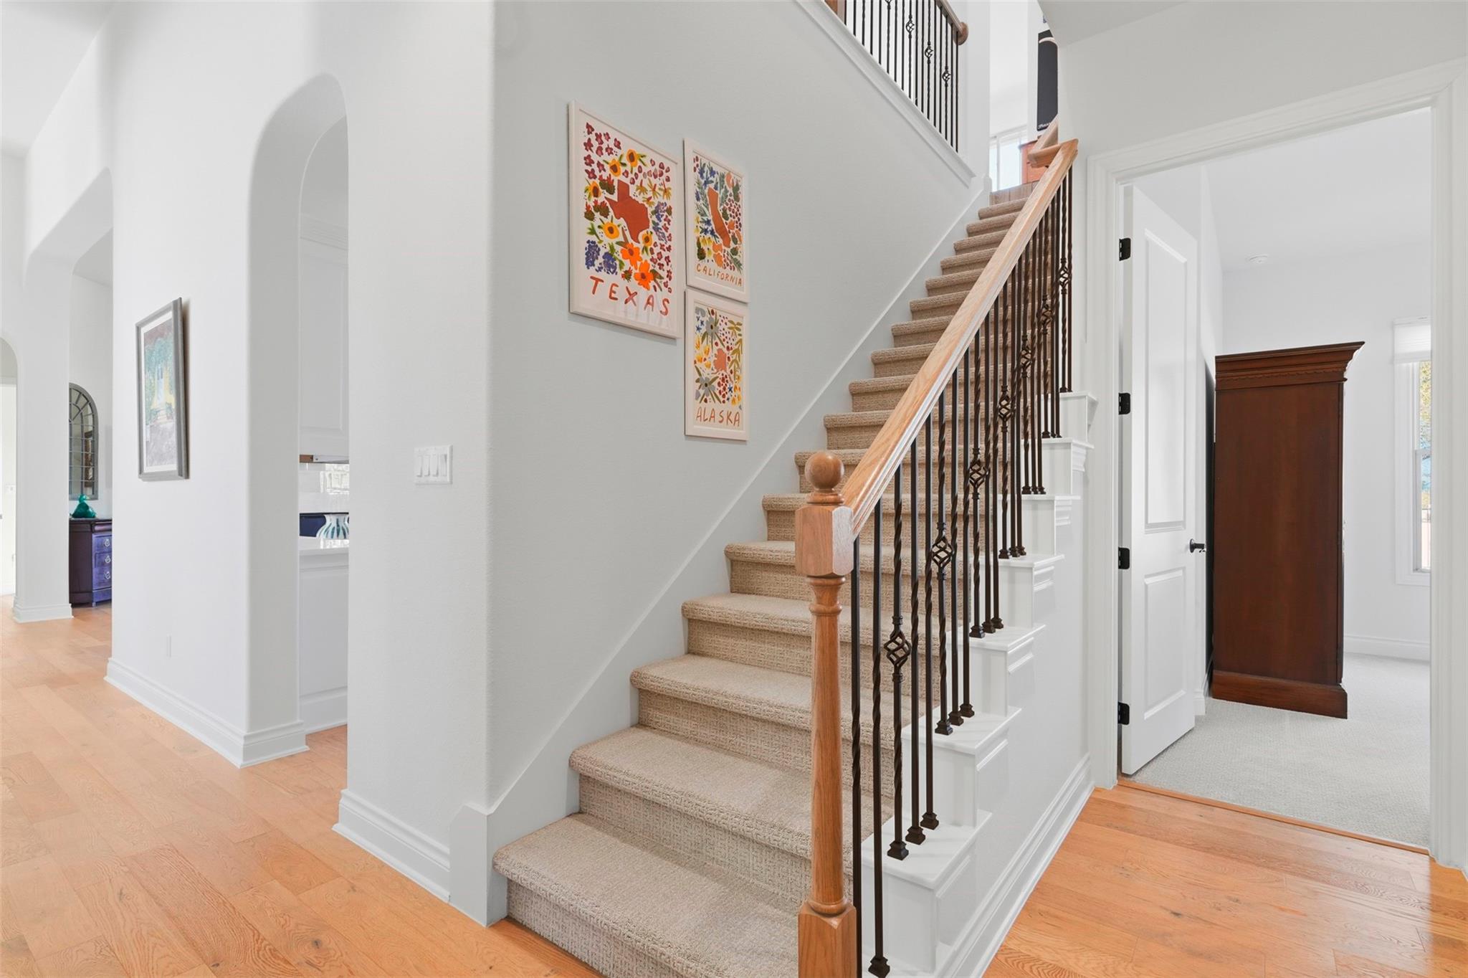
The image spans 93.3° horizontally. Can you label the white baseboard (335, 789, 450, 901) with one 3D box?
[{"bbox_3d":[-1.075,1.098,2.163,0.712,0.134,0.024,0,0,37],"label":"white baseboard"}]

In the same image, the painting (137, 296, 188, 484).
[{"bbox_3d":[-2.894,-0.484,3.506,0.785,0.850,0.028,0,1,37],"label":"painting"}]

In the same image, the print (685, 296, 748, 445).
[{"bbox_3d":[-0.060,-0.452,2.617,0.025,0.518,0.350,0,0,38],"label":"print"}]

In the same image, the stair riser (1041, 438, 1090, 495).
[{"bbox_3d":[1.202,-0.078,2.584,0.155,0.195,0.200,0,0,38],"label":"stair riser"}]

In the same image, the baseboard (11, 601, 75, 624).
[{"bbox_3d":[-6.191,1.096,6.220,0.360,0.128,0.335,0,0,38],"label":"baseboard"}]

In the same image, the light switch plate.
[{"bbox_3d":[-0.890,-0.070,2.036,0.200,0.112,0.010,0,0,37],"label":"light switch plate"}]

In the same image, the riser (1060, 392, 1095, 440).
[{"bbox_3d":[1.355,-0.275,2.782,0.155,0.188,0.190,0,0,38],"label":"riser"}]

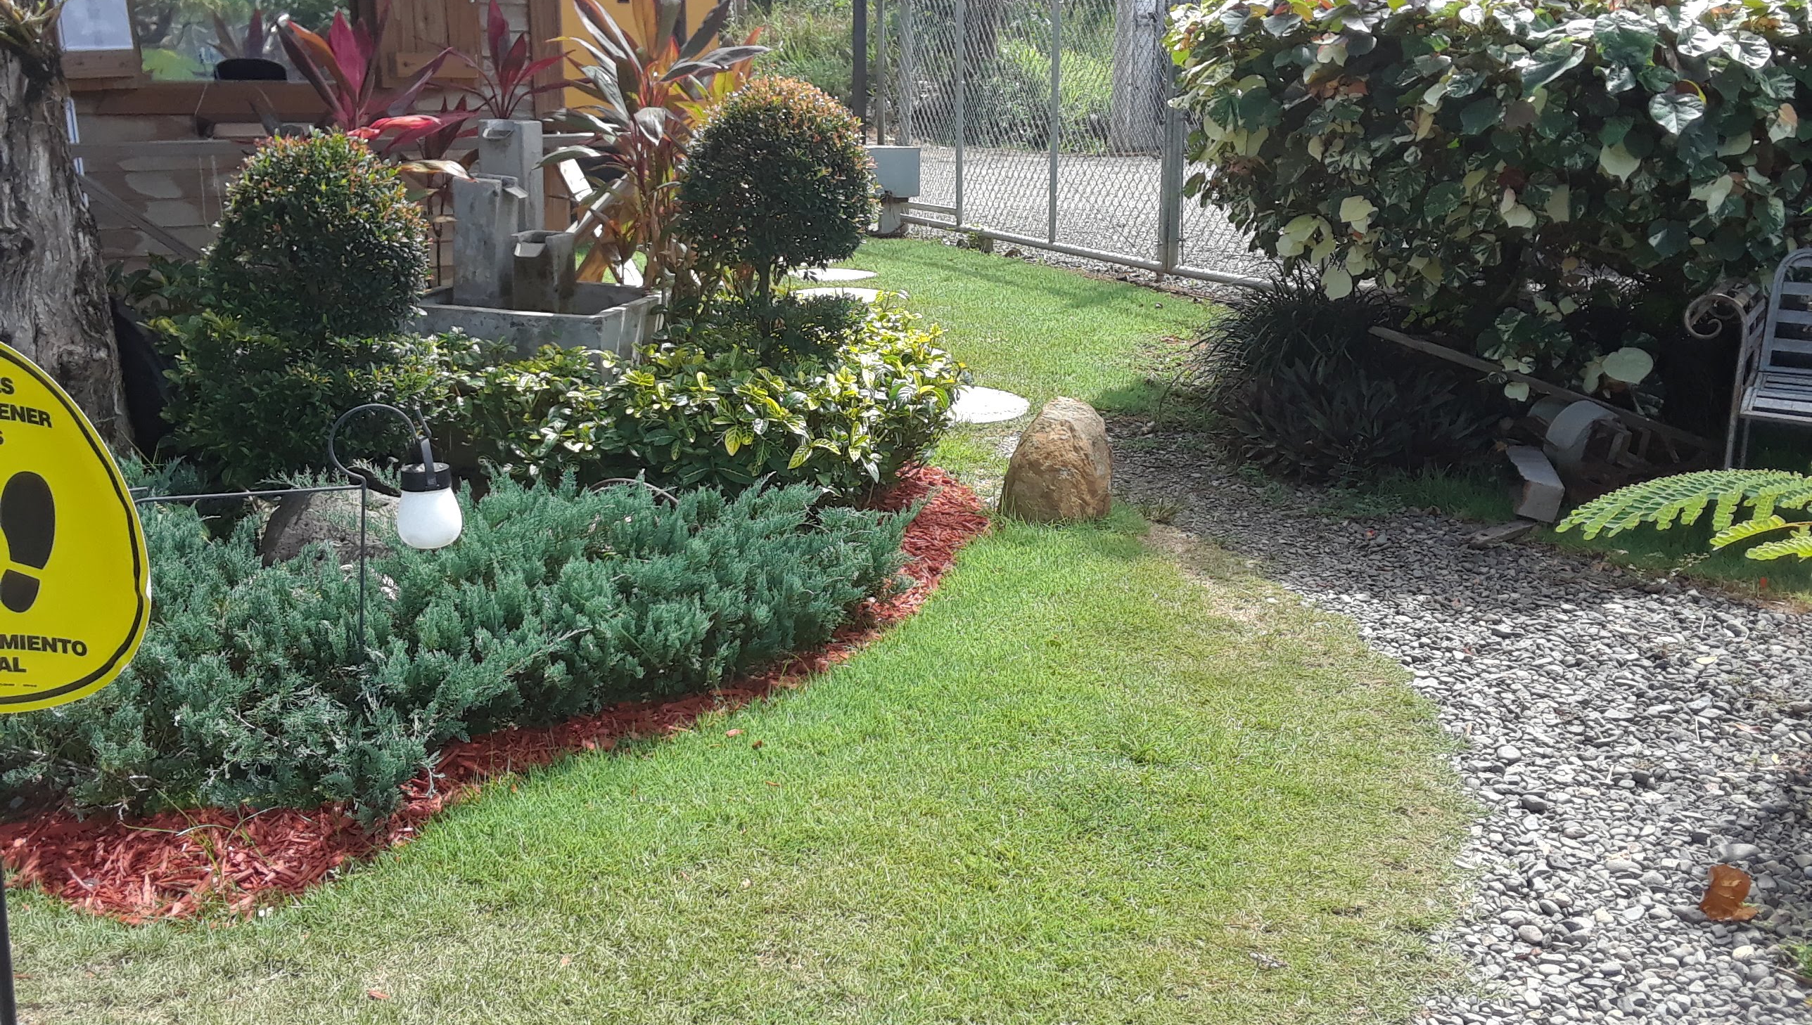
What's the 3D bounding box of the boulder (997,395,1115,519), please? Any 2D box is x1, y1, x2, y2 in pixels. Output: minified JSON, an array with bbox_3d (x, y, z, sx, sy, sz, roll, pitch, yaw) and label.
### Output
[{"bbox_3d":[0.430,-0.173,4.497,0.320,0.330,0.270,2,16,5],"label":"boulder"}]

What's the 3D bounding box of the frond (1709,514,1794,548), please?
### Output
[{"bbox_3d":[0.862,0.019,1.600,0.088,0.035,0.050,9,18,28],"label":"frond"}]

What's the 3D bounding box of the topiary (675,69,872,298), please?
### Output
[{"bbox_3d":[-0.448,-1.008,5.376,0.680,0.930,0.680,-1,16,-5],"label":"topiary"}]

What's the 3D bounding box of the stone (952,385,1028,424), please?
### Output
[{"bbox_3d":[0.153,-0.428,5.958,0.570,0.050,0.550,0,16,1],"label":"stone"}]

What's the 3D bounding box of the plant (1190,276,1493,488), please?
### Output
[{"bbox_3d":[1.489,-0.505,5.338,1.050,0.520,0.880,4,16,15],"label":"plant"}]

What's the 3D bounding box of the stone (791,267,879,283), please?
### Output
[{"bbox_3d":[-0.445,-1.459,9.675,0.550,0.050,0.550,-1,16,-3],"label":"stone"}]

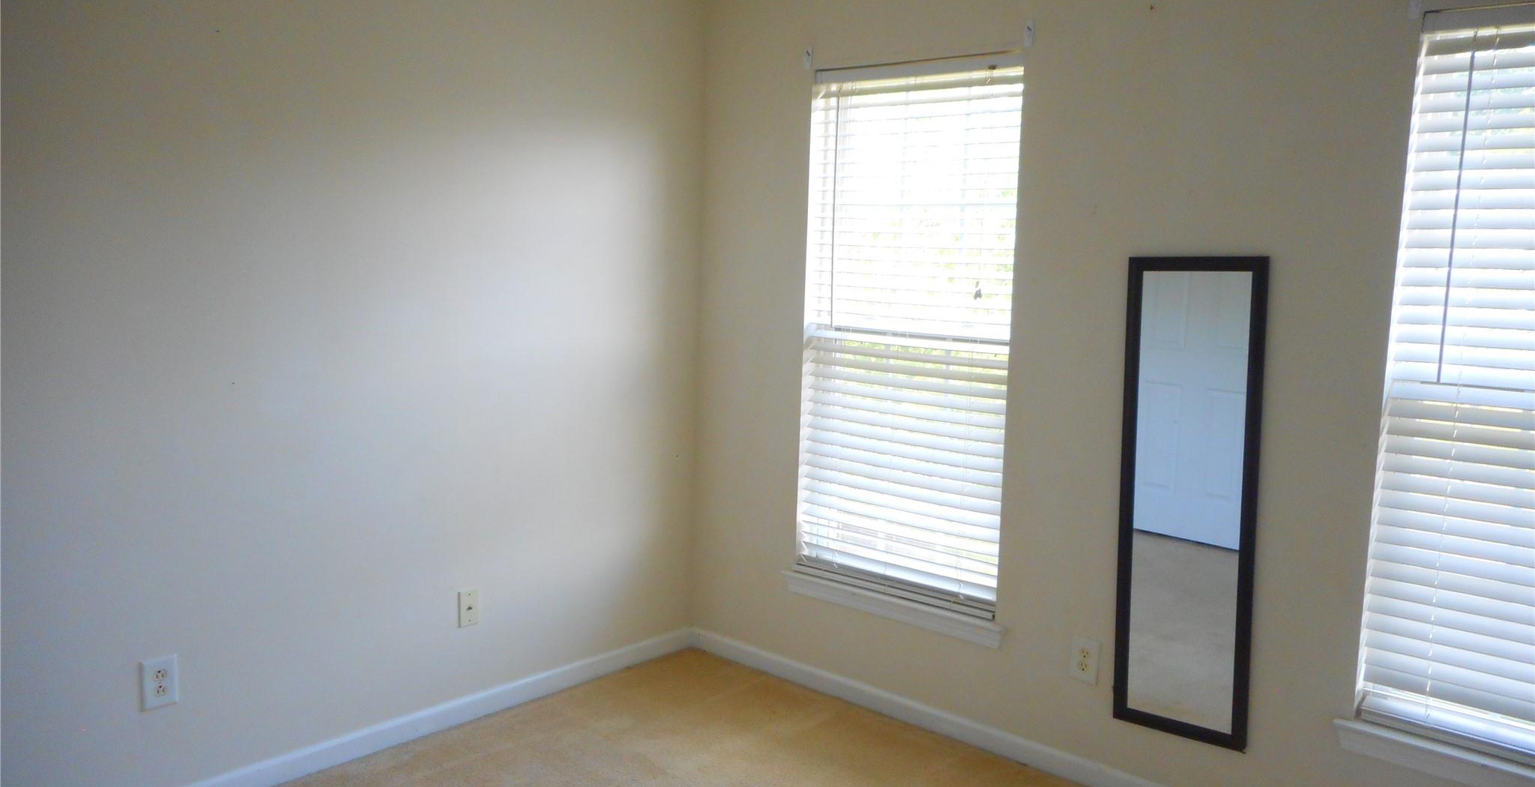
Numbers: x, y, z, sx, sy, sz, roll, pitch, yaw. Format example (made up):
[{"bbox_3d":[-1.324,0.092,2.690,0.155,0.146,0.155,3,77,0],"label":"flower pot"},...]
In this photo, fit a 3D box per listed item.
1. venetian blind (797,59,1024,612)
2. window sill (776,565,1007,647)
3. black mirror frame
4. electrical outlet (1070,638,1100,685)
[{"bbox_3d":[0.432,-0.178,3.493,0.760,1.668,0.060,8,9,41],"label":"venetian blind"},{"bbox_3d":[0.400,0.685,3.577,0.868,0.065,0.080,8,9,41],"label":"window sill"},{"bbox_3d":[1.096,0.279,2.897,0.354,1.263,0.022,5,7,41],"label":"black mirror frame"},{"bbox_3d":[0.891,0.754,3.126,0.079,0.124,0.012,8,9,41],"label":"electrical outlet"}]

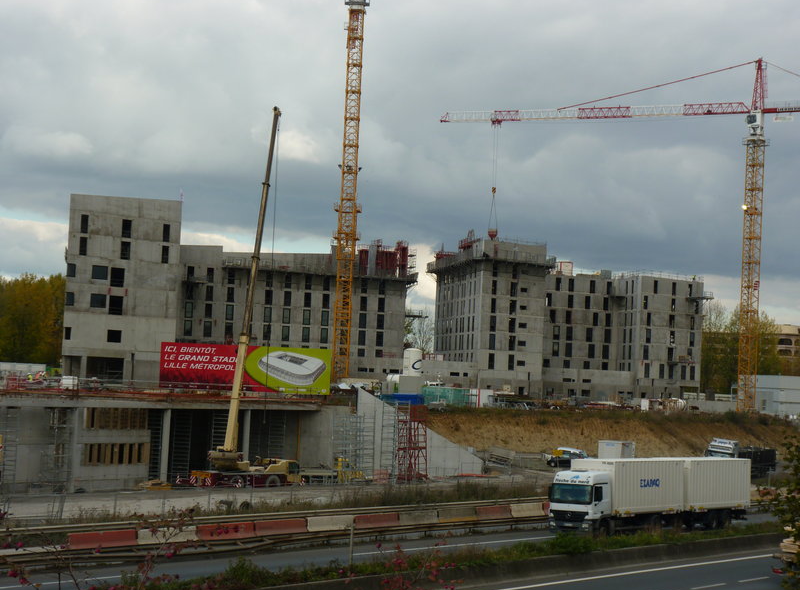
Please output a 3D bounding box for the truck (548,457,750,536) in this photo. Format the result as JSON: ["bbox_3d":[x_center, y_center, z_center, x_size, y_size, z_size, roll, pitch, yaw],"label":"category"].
[{"bbox_3d":[14.133,11.027,91.944,2.550,3.870,18.180,0,-4,38],"label":"truck"}]

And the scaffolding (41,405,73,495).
[{"bbox_3d":[-20.995,9.501,102.000,1.200,5.100,1.700,1,-4,32],"label":"scaffolding"}]

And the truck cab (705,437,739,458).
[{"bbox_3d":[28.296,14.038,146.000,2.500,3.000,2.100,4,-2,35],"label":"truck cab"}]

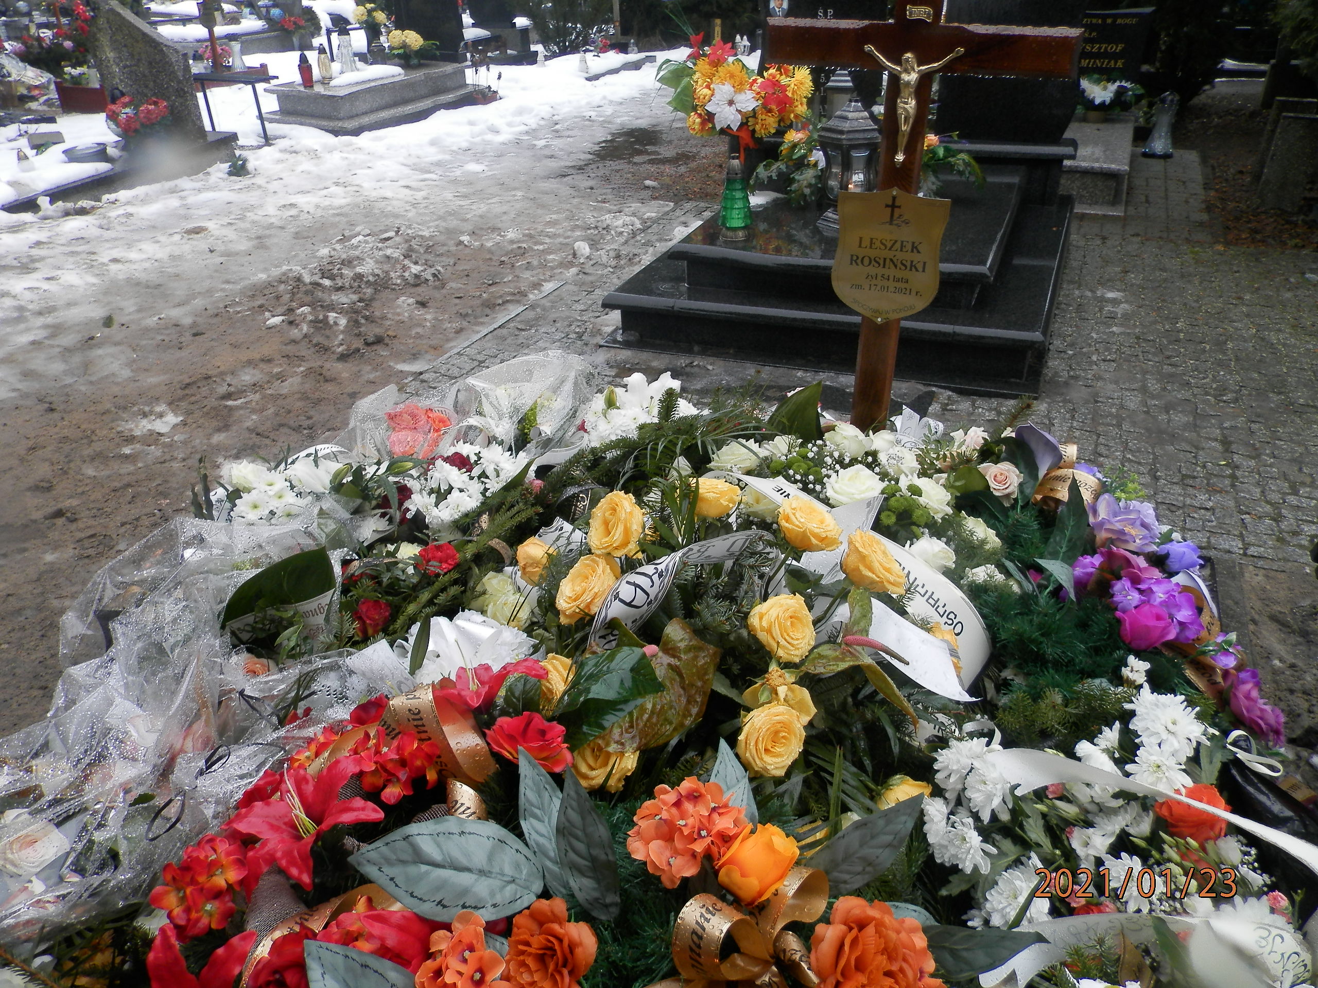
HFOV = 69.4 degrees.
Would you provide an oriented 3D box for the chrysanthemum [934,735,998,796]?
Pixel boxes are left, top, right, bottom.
[{"bbox_3d":[0.323,0.287,1.000,0.070,0.052,0.070,-1,55,26],"label":"chrysanthemum"}]

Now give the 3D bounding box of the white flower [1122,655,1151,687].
[{"bbox_3d":[0.587,0.218,1.170,0.034,0.035,0.032,6,32,11],"label":"white flower"}]

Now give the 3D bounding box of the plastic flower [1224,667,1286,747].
[{"bbox_3d":[0.820,0.294,1.310,0.060,0.105,0.105,-41,27,18],"label":"plastic flower"}]

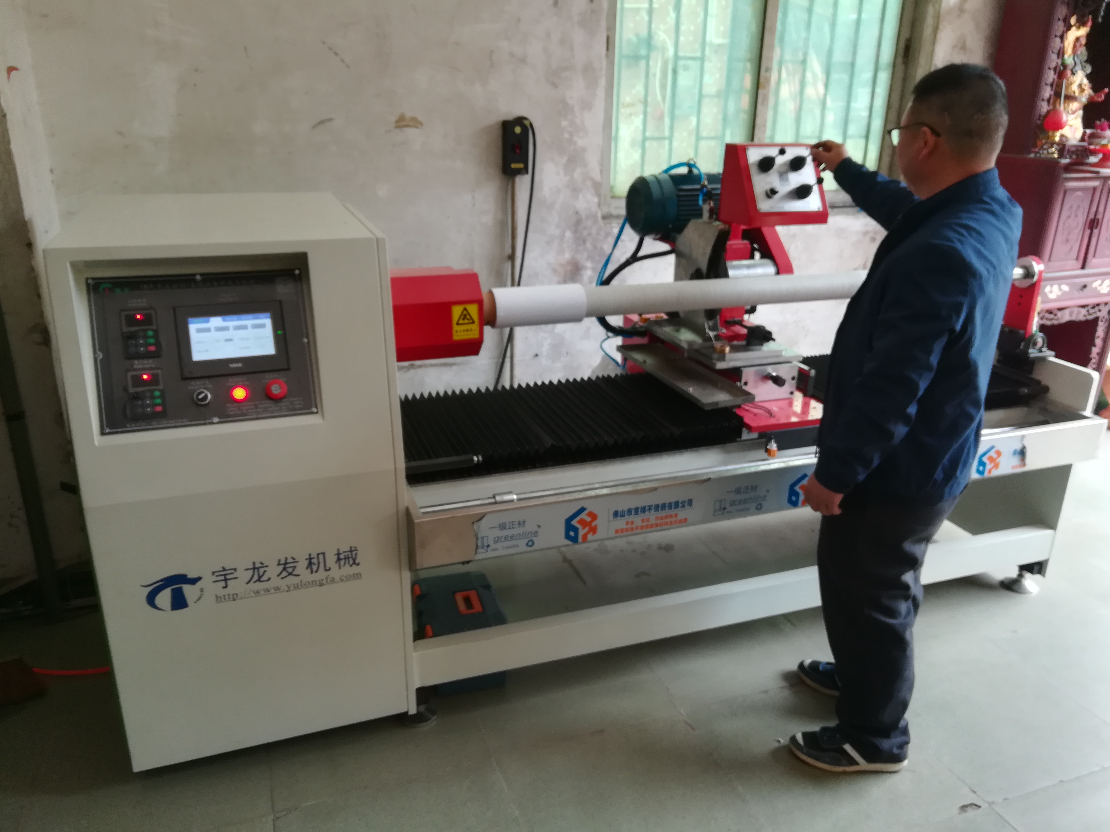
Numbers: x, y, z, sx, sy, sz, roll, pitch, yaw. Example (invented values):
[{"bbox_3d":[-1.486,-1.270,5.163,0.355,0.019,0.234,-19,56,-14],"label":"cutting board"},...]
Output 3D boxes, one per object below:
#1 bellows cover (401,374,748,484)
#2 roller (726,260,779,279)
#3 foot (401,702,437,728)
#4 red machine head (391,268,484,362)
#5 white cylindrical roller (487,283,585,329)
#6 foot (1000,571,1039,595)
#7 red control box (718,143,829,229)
[{"bbox_3d":[-0.010,0.011,2.300,0.917,0.066,0.489,-6,21,-18],"label":"bellows cover"},{"bbox_3d":[0.553,-0.405,2.386,0.148,0.082,0.082,-6,21,-18],"label":"roller"},{"bbox_3d":[-0.346,0.728,2.102,0.103,0.051,0.107,-6,21,-18],"label":"foot"},{"bbox_3d":[-0.311,-0.248,2.011,0.231,0.200,0.215,-6,21,-18],"label":"red machine head"},{"bbox_3d":[-0.041,-0.278,2.099,0.233,0.095,0.095,-6,21,-18],"label":"white cylindrical roller"},{"bbox_3d":[1.513,0.521,2.705,0.113,0.062,0.113,-6,21,-18],"label":"foot"},{"bbox_3d":[0.627,-0.657,2.356,0.250,0.206,0.172,-6,21,-19],"label":"red control box"}]

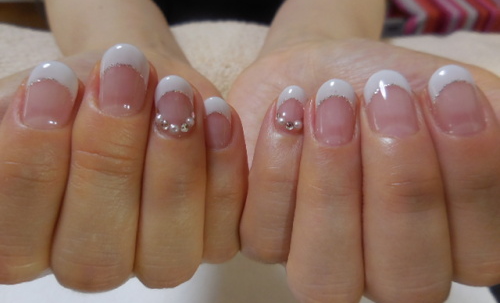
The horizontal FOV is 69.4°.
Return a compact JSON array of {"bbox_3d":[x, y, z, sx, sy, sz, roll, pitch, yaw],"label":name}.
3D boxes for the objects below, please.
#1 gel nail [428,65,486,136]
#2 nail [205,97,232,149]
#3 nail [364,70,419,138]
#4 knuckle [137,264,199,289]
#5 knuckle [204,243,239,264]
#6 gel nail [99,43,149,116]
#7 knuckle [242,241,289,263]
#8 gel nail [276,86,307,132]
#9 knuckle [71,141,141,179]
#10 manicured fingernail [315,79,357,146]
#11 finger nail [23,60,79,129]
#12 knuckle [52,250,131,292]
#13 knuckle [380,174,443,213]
[{"bbox_3d":[0.054,-0.013,0.094,0.012,0.020,0.004,-8,-14,20],"label":"gel nail"},{"bbox_3d":[-0.010,-0.008,0.107,0.009,0.016,0.004,-4,-13,13],"label":"nail"},{"bbox_3d":[0.035,-0.011,0.090,0.012,0.017,0.004,-8,-14,18],"label":"nail"},{"bbox_3d":[-0.020,0.031,0.090,0.015,0.007,0.009,3,0,-7],"label":"knuckle"},{"bbox_3d":[-0.008,0.028,0.100,0.010,0.006,0.008,1,6,6],"label":"knuckle"},{"bbox_3d":[-0.032,-0.018,0.092,0.012,0.021,0.004,0,-13,-12],"label":"gel nail"},{"bbox_3d":[0.004,0.027,0.096,0.013,0.007,0.008,6,0,0],"label":"knuckle"},{"bbox_3d":[0.012,-0.012,0.101,0.009,0.014,0.004,6,-13,-10],"label":"gel nail"},{"bbox_3d":[-0.035,0.002,0.089,0.016,0.010,0.008,7,-9,-12],"label":"knuckle"},{"bbox_3d":[0.021,-0.010,0.091,0.011,0.018,0.004,0,-12,9],"label":"manicured fingernail"},{"bbox_3d":[-0.050,-0.014,0.091,0.012,0.019,0.004,3,-14,-21],"label":"finger nail"},{"bbox_3d":[-0.039,0.030,0.090,0.018,0.010,0.010,6,-1,-12],"label":"knuckle"},{"bbox_3d":[0.040,0.010,0.090,0.015,0.009,0.008,-6,-5,12],"label":"knuckle"}]

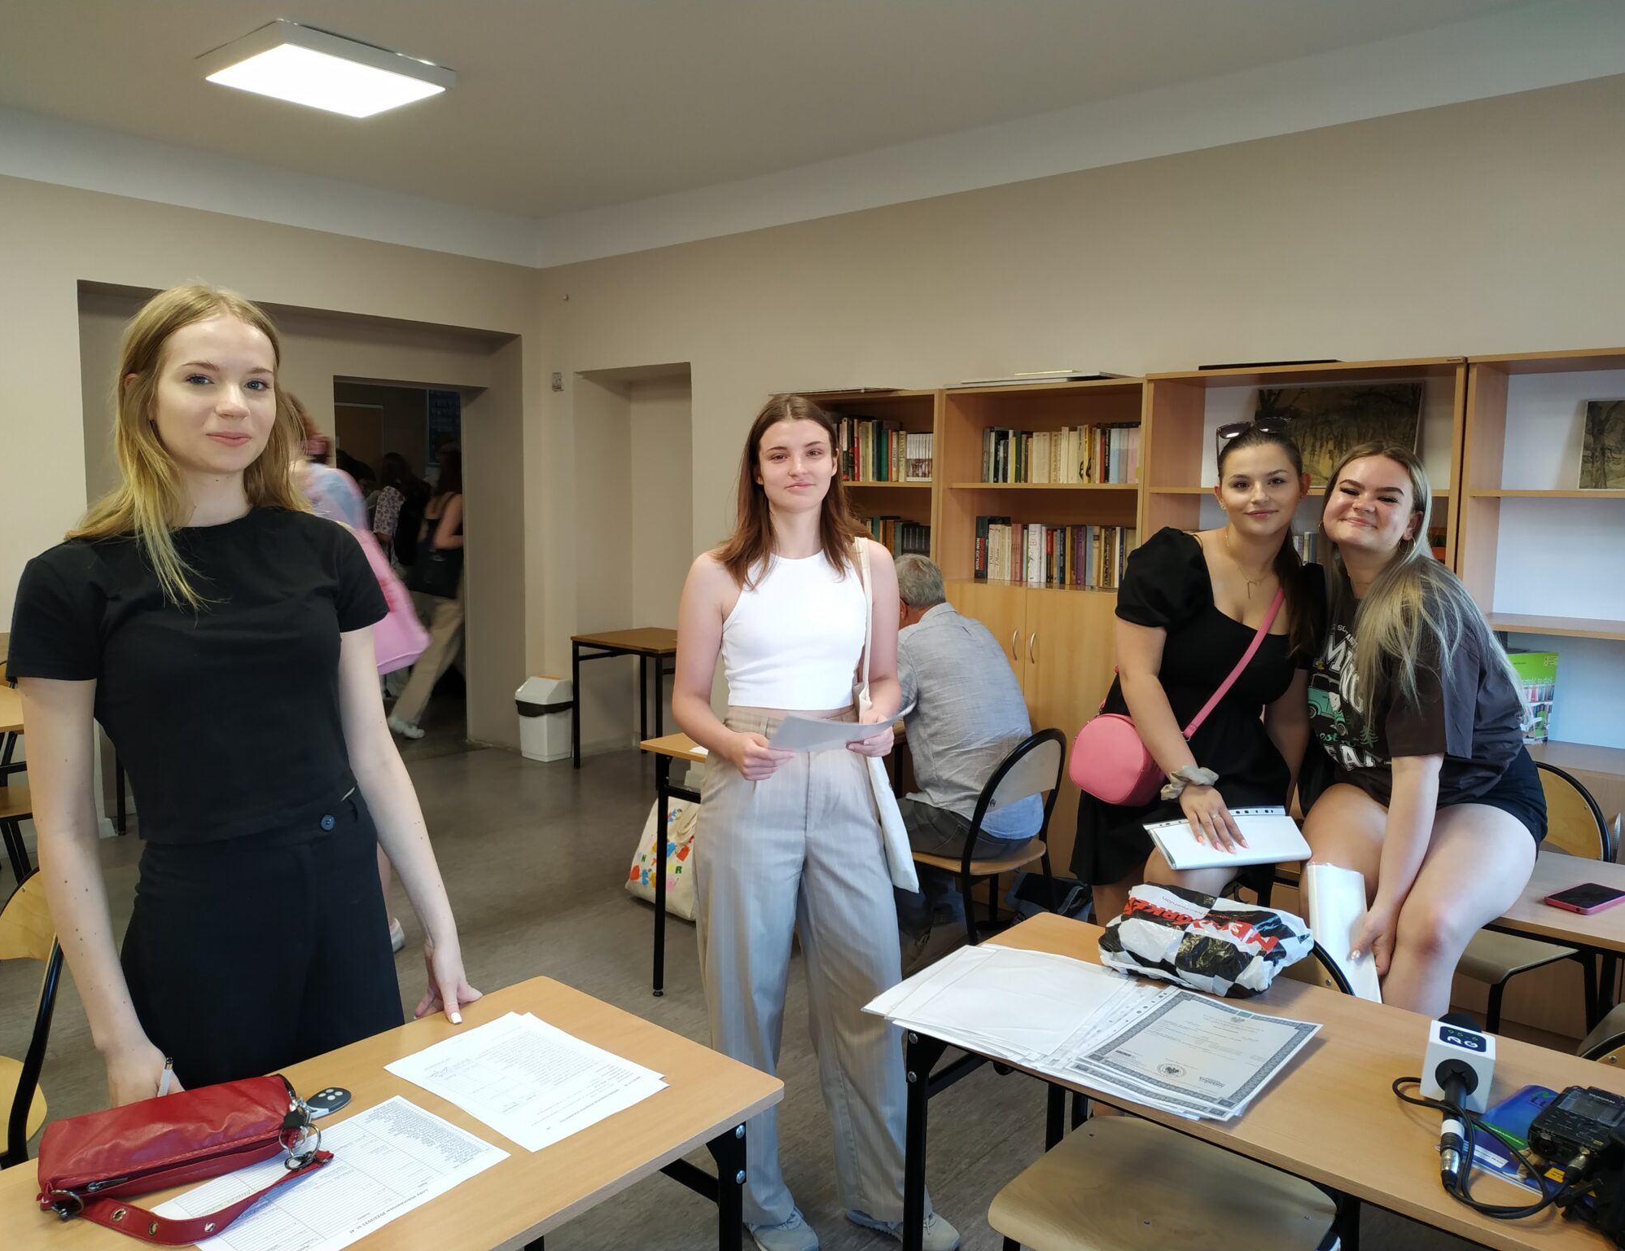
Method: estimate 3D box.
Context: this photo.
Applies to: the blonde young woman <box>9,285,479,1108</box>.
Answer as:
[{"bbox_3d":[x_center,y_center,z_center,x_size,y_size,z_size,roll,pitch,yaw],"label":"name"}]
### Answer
[{"bbox_3d":[-0.769,0.423,1.592,0.530,1.740,0.320,-3,7,-30],"label":"blonde young woman"}]

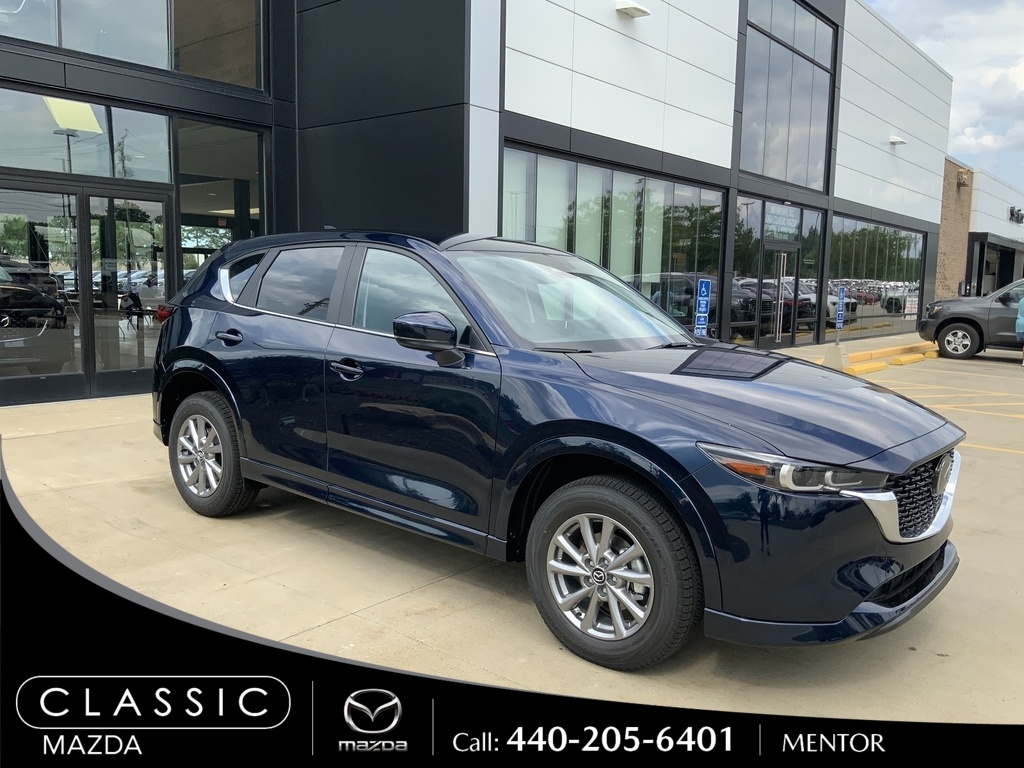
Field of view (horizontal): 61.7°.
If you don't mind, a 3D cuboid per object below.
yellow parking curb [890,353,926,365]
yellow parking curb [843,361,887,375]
[{"bbox_3d":[8.467,-0.527,18.316,0.200,0.125,1.820,7,9,39],"label":"yellow parking curb"},{"bbox_3d":[6.599,-0.296,15.937,0.190,0.125,1.830,7,9,39],"label":"yellow parking curb"}]

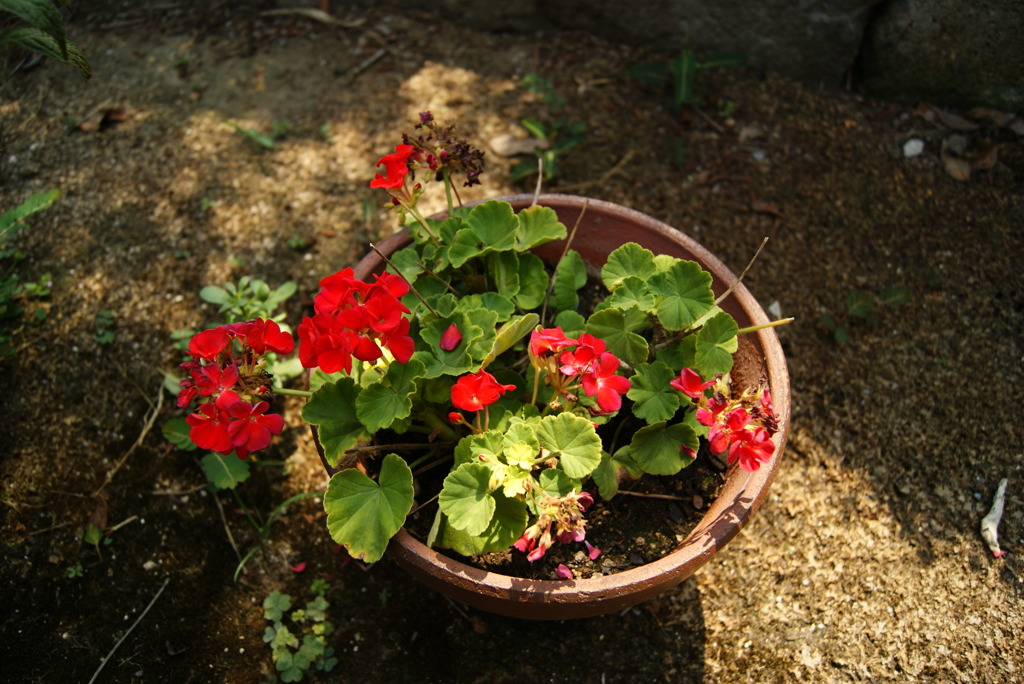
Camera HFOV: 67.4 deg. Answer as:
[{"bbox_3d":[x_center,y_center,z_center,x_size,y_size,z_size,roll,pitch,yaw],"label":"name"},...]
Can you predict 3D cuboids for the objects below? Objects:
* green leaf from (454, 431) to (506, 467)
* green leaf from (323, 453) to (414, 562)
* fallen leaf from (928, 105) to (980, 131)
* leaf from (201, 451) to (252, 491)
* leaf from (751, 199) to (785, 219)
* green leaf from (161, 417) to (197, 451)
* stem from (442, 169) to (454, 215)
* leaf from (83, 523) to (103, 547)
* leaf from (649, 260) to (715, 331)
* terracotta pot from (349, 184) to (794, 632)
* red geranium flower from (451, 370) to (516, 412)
[{"bbox_3d":[-0.022,0.071,0.512,0.033,0.012,0.025,-10,59,-1],"label":"green leaf"},{"bbox_3d":[-0.098,0.113,0.524,0.058,0.017,0.067,16,78,12],"label":"green leaf"},{"bbox_3d":[0.629,-0.319,1.092,0.068,0.015,0.023,38,60,25],"label":"fallen leaf"},{"bbox_3d":[-0.251,0.114,0.674,0.040,0.011,0.029,-14,64,-8],"label":"leaf"},{"bbox_3d":[0.293,-0.153,0.882,0.046,0.009,0.022,31,58,19],"label":"leaf"},{"bbox_3d":[-0.281,0.079,0.660,0.042,0.011,0.033,7,61,-5],"label":"green leaf"},{"bbox_3d":[-0.053,-0.125,0.640,0.005,0.050,0.005,-3,49,4],"label":"stem"},{"bbox_3d":[-0.341,0.157,0.625,0.017,0.006,0.022,-18,63,-19],"label":"leaf"},{"bbox_3d":[0.134,-0.037,0.609,0.050,0.013,0.052,-2,69,5],"label":"leaf"},{"bbox_3d":[0.028,0.067,0.718,0.402,0.180,0.402,1,53,-2],"label":"terracotta pot"},{"bbox_3d":[-0.021,0.035,0.548,0.042,0.027,0.026,4,22,7],"label":"red geranium flower"}]

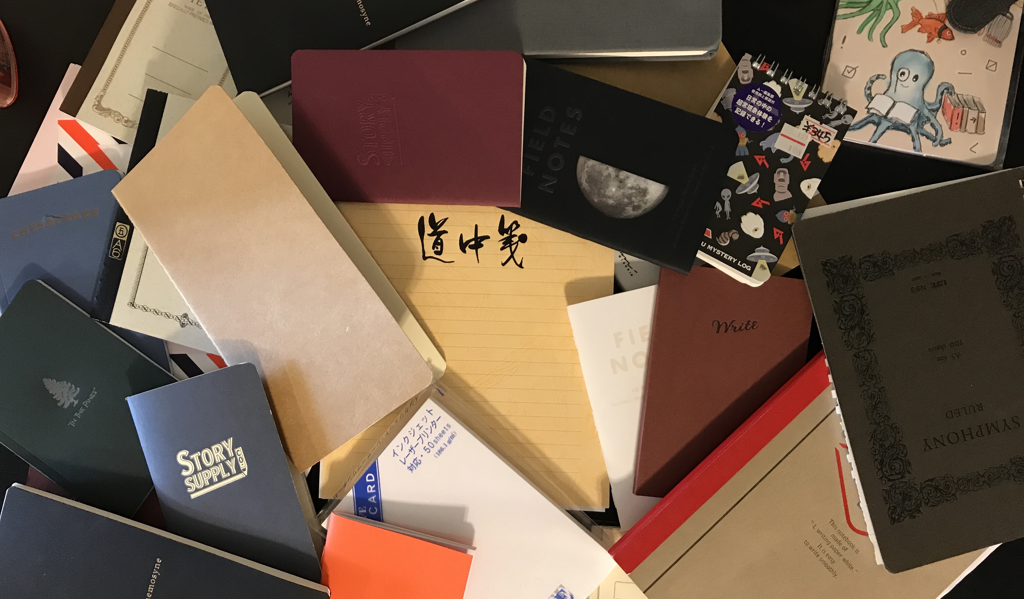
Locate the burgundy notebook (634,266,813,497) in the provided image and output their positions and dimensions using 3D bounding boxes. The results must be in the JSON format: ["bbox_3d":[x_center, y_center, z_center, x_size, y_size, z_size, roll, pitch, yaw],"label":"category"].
[{"bbox_3d":[0.130,0.054,0.508,0.096,0.009,0.140,6,90,1],"label":"burgundy notebook"}]

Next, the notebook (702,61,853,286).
[{"bbox_3d":[0.146,-0.079,0.502,0.076,0.012,0.117,27,90,0],"label":"notebook"}]

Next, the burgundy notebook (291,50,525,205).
[{"bbox_3d":[-0.062,-0.102,0.494,0.140,0.007,0.089,2,94,5],"label":"burgundy notebook"}]

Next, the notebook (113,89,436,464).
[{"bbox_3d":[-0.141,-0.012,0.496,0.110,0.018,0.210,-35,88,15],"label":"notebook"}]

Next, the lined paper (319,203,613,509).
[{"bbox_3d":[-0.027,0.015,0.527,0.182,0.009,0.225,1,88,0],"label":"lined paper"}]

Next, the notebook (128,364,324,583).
[{"bbox_3d":[-0.171,0.115,0.499,0.089,0.009,0.140,-17,89,11],"label":"notebook"}]

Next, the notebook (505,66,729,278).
[{"bbox_3d":[0.047,-0.081,0.492,0.140,0.006,0.089,17,91,2],"label":"notebook"}]

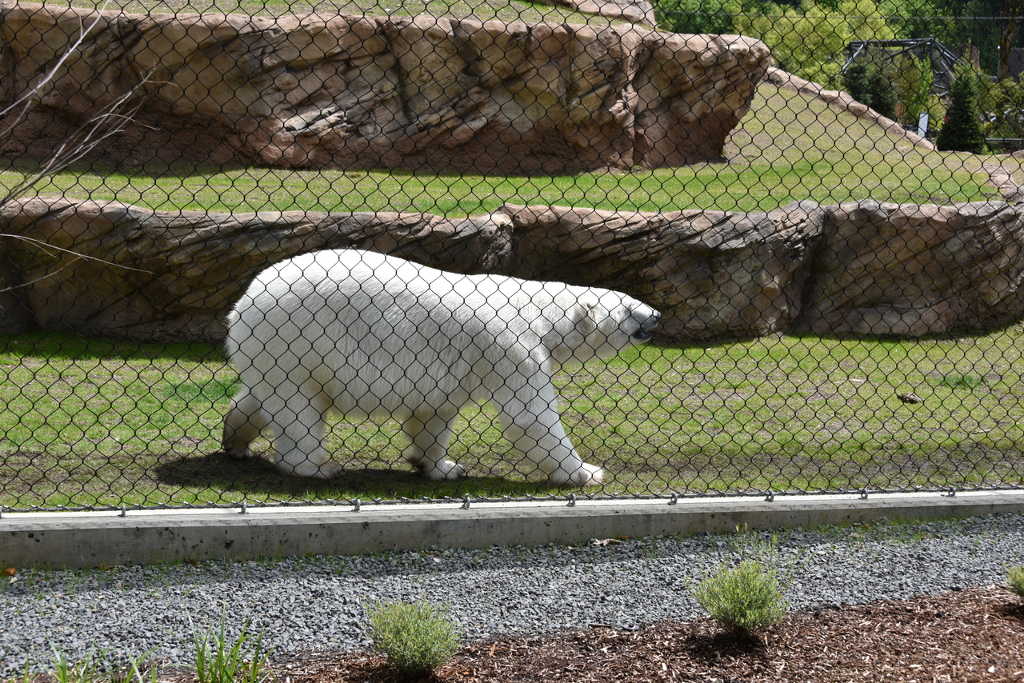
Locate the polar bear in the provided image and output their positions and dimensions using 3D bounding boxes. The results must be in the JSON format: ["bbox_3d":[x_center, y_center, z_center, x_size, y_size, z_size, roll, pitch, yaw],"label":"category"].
[{"bbox_3d":[-0.350,0.110,7.650,2.090,1.090,0.700,1,4,2],"label":"polar bear"}]

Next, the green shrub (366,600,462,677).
[{"bbox_3d":[-0.299,0.905,4.870,0.285,0.225,0.285,1,4,0],"label":"green shrub"}]

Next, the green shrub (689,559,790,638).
[{"bbox_3d":[0.777,0.869,5.420,0.325,0.250,0.320,1,4,0],"label":"green shrub"}]

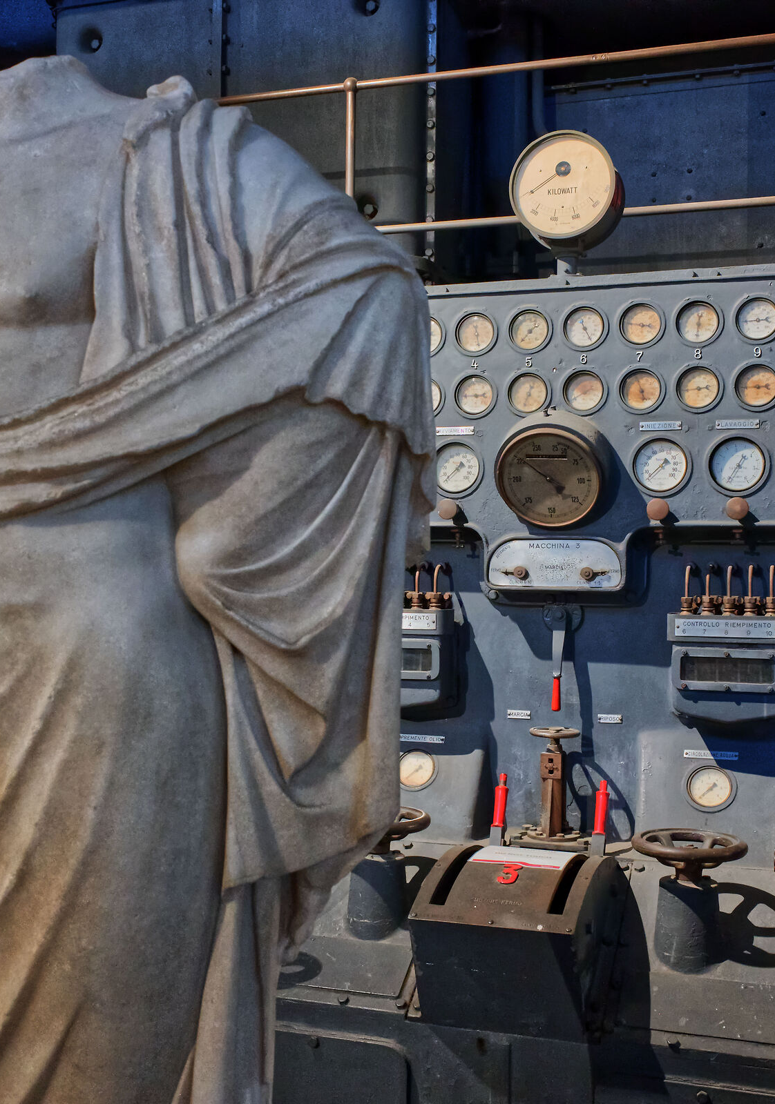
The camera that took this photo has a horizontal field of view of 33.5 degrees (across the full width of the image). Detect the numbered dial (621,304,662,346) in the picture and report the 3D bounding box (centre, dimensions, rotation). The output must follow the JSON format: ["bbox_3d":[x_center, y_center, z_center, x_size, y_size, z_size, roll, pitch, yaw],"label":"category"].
[{"bbox_3d":[0.750,-0.668,3.801,0.128,0.128,0.040,0,0,19],"label":"numbered dial"}]

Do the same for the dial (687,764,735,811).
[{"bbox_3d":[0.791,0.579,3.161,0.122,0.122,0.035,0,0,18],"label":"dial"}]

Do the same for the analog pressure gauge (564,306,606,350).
[{"bbox_3d":[0.589,-0.670,3.857,0.128,0.128,0.040,0,0,19],"label":"analog pressure gauge"}]

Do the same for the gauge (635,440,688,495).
[{"bbox_3d":[0.688,-0.215,3.242,0.143,0.143,0.040,0,0,18],"label":"gauge"}]

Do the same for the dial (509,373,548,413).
[{"bbox_3d":[0.368,-0.413,3.348,0.114,0.114,0.036,0,0,18],"label":"dial"}]

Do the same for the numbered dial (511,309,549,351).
[{"bbox_3d":[0.371,-0.576,3.346,0.114,0.114,0.036,0,0,18],"label":"numbered dial"}]

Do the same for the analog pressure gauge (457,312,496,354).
[{"bbox_3d":[0.235,-0.577,3.392,0.114,0.114,0.036,0,0,18],"label":"analog pressure gauge"}]

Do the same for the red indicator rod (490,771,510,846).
[{"bbox_3d":[0.322,0.738,3.700,0.038,0.210,0.038,0,-27,19],"label":"red indicator rod"}]

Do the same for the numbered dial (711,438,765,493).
[{"bbox_3d":[0.867,-0.216,3.182,0.143,0.143,0.040,0,0,18],"label":"numbered dial"}]

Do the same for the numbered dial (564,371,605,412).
[{"bbox_3d":[0.507,-0.411,3.302,0.114,0.114,0.036,0,0,18],"label":"numbered dial"}]

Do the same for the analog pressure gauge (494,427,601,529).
[{"bbox_3d":[0.419,-0.199,3.270,0.265,0.265,0.100,0,13,18],"label":"analog pressure gauge"}]

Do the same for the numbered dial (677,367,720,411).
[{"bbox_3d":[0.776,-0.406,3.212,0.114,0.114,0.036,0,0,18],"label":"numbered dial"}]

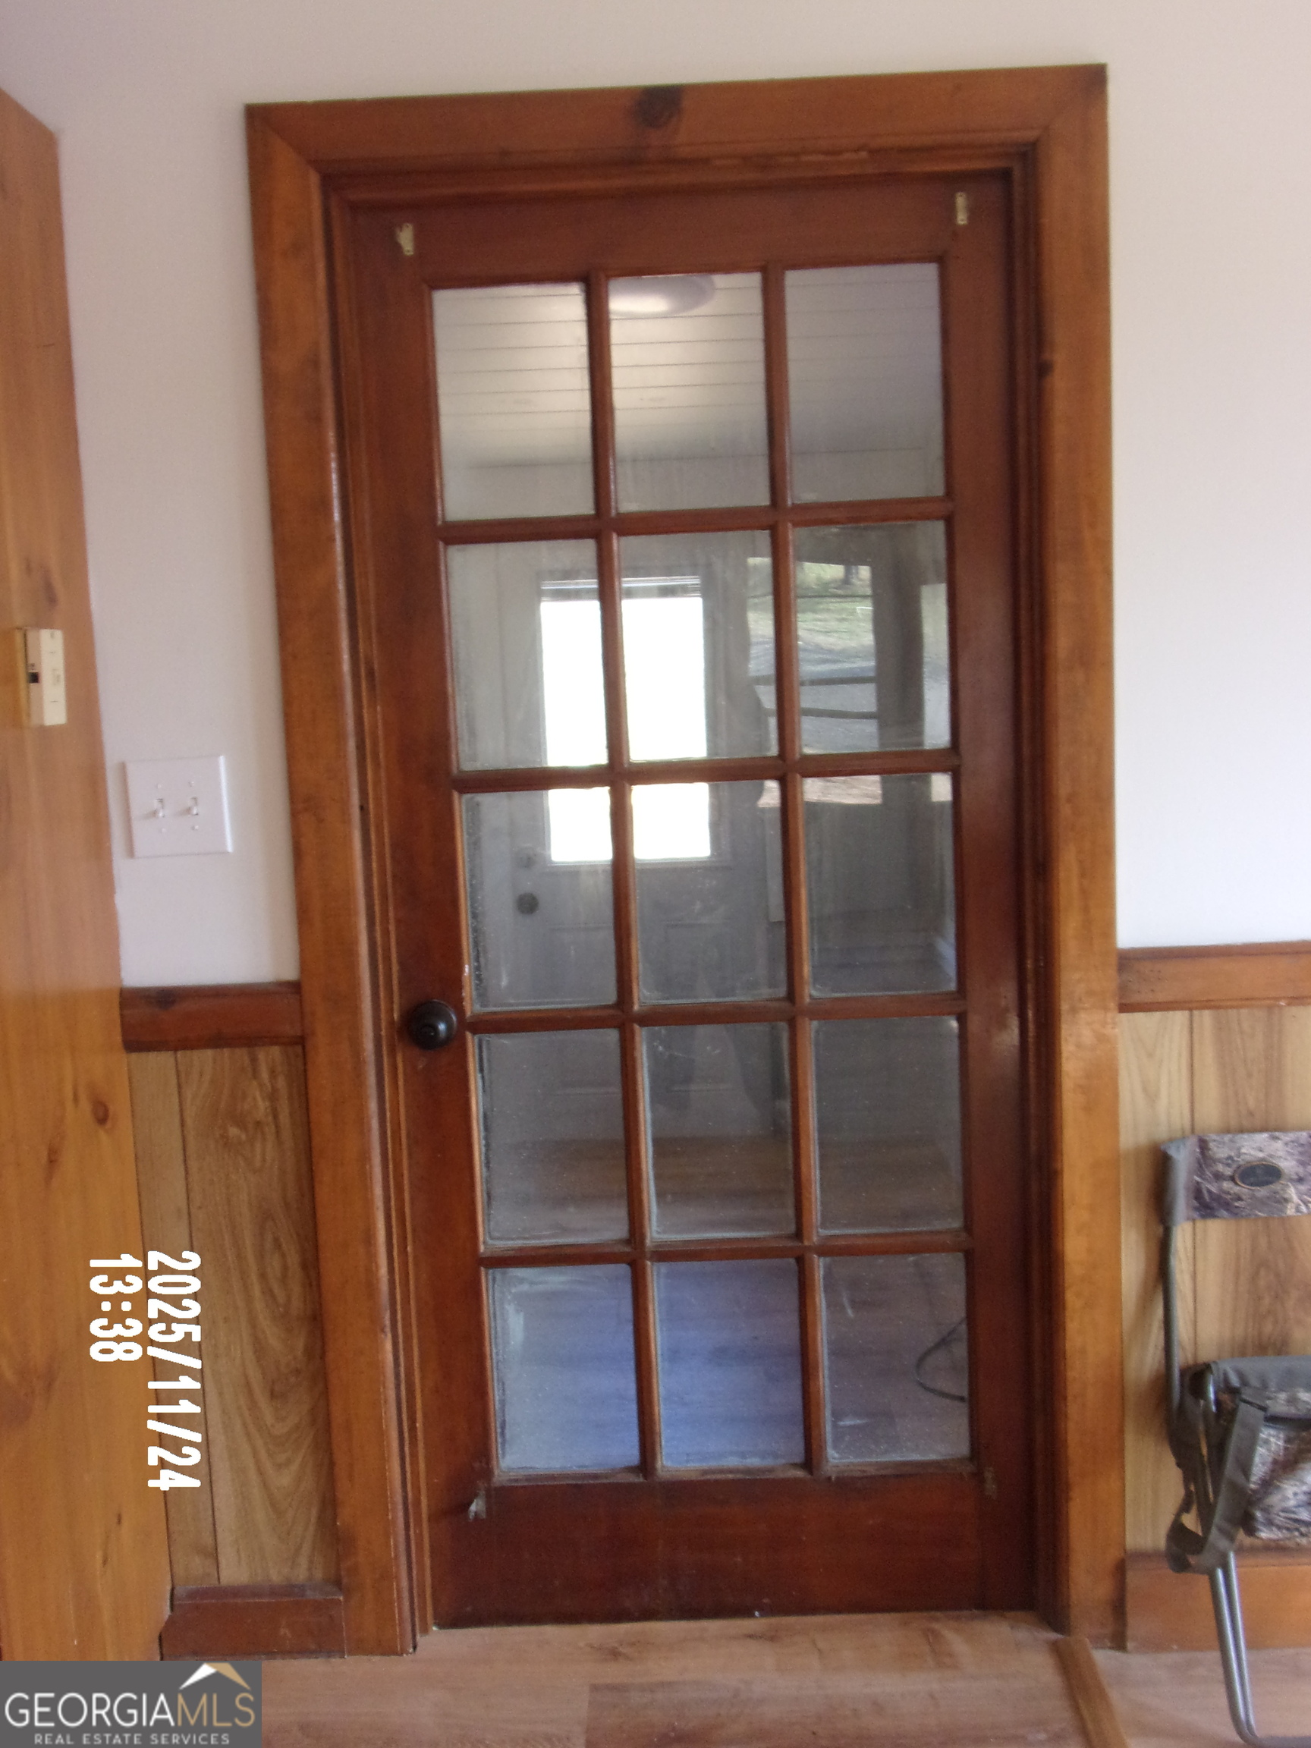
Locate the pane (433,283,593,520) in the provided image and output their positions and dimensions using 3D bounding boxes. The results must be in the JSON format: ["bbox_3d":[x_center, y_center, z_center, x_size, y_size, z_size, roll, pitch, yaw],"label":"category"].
[{"bbox_3d":[-0.193,-0.644,2.275,0.210,0.311,0.012,-2,6,2],"label":"pane"}]

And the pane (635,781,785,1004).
[{"bbox_3d":[0.077,0.027,2.347,0.206,0.309,0.014,-2,6,2],"label":"pane"}]

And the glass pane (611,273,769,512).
[{"bbox_3d":[0.046,-0.654,2.268,0.210,0.311,0.012,-2,6,2],"label":"glass pane"}]

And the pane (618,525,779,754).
[{"bbox_3d":[0.062,-0.314,2.310,0.206,0.309,0.014,-2,6,2],"label":"pane"}]

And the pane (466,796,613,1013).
[{"bbox_3d":[-0.162,0.037,2.347,0.210,0.311,0.012,-2,6,2],"label":"pane"}]

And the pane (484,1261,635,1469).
[{"bbox_3d":[-0.132,0.719,2.418,0.210,0.311,0.012,-2,6,2],"label":"pane"}]

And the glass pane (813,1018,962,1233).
[{"bbox_3d":[0.331,0.358,2.369,0.210,0.311,0.012,-2,6,2],"label":"glass pane"}]

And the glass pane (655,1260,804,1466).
[{"bbox_3d":[0.107,0.709,2.412,0.210,0.311,0.012,-2,6,2],"label":"glass pane"}]

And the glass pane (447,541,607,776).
[{"bbox_3d":[-0.177,-0.303,2.311,0.210,0.311,0.012,-2,6,2],"label":"glass pane"}]

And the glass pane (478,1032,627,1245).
[{"bbox_3d":[-0.147,0.378,2.392,0.206,0.309,0.014,-2,6,2],"label":"glass pane"}]

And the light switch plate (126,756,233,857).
[{"bbox_3d":[-0.650,-0.089,2.268,0.136,0.132,0.012,-2,6,2],"label":"light switch plate"}]

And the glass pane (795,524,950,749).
[{"bbox_3d":[0.302,-0.324,2.302,0.206,0.309,0.014,-2,6,2],"label":"glass pane"}]

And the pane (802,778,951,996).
[{"bbox_3d":[0.317,0.018,2.339,0.206,0.309,0.014,-2,6,2],"label":"pane"}]

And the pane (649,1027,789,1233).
[{"bbox_3d":[0.093,0.368,2.384,0.206,0.309,0.014,-2,6,2],"label":"pane"}]

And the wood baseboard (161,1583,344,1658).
[{"bbox_3d":[-0.578,1.072,2.393,0.258,0.097,0.027,-2,6,2],"label":"wood baseboard"}]

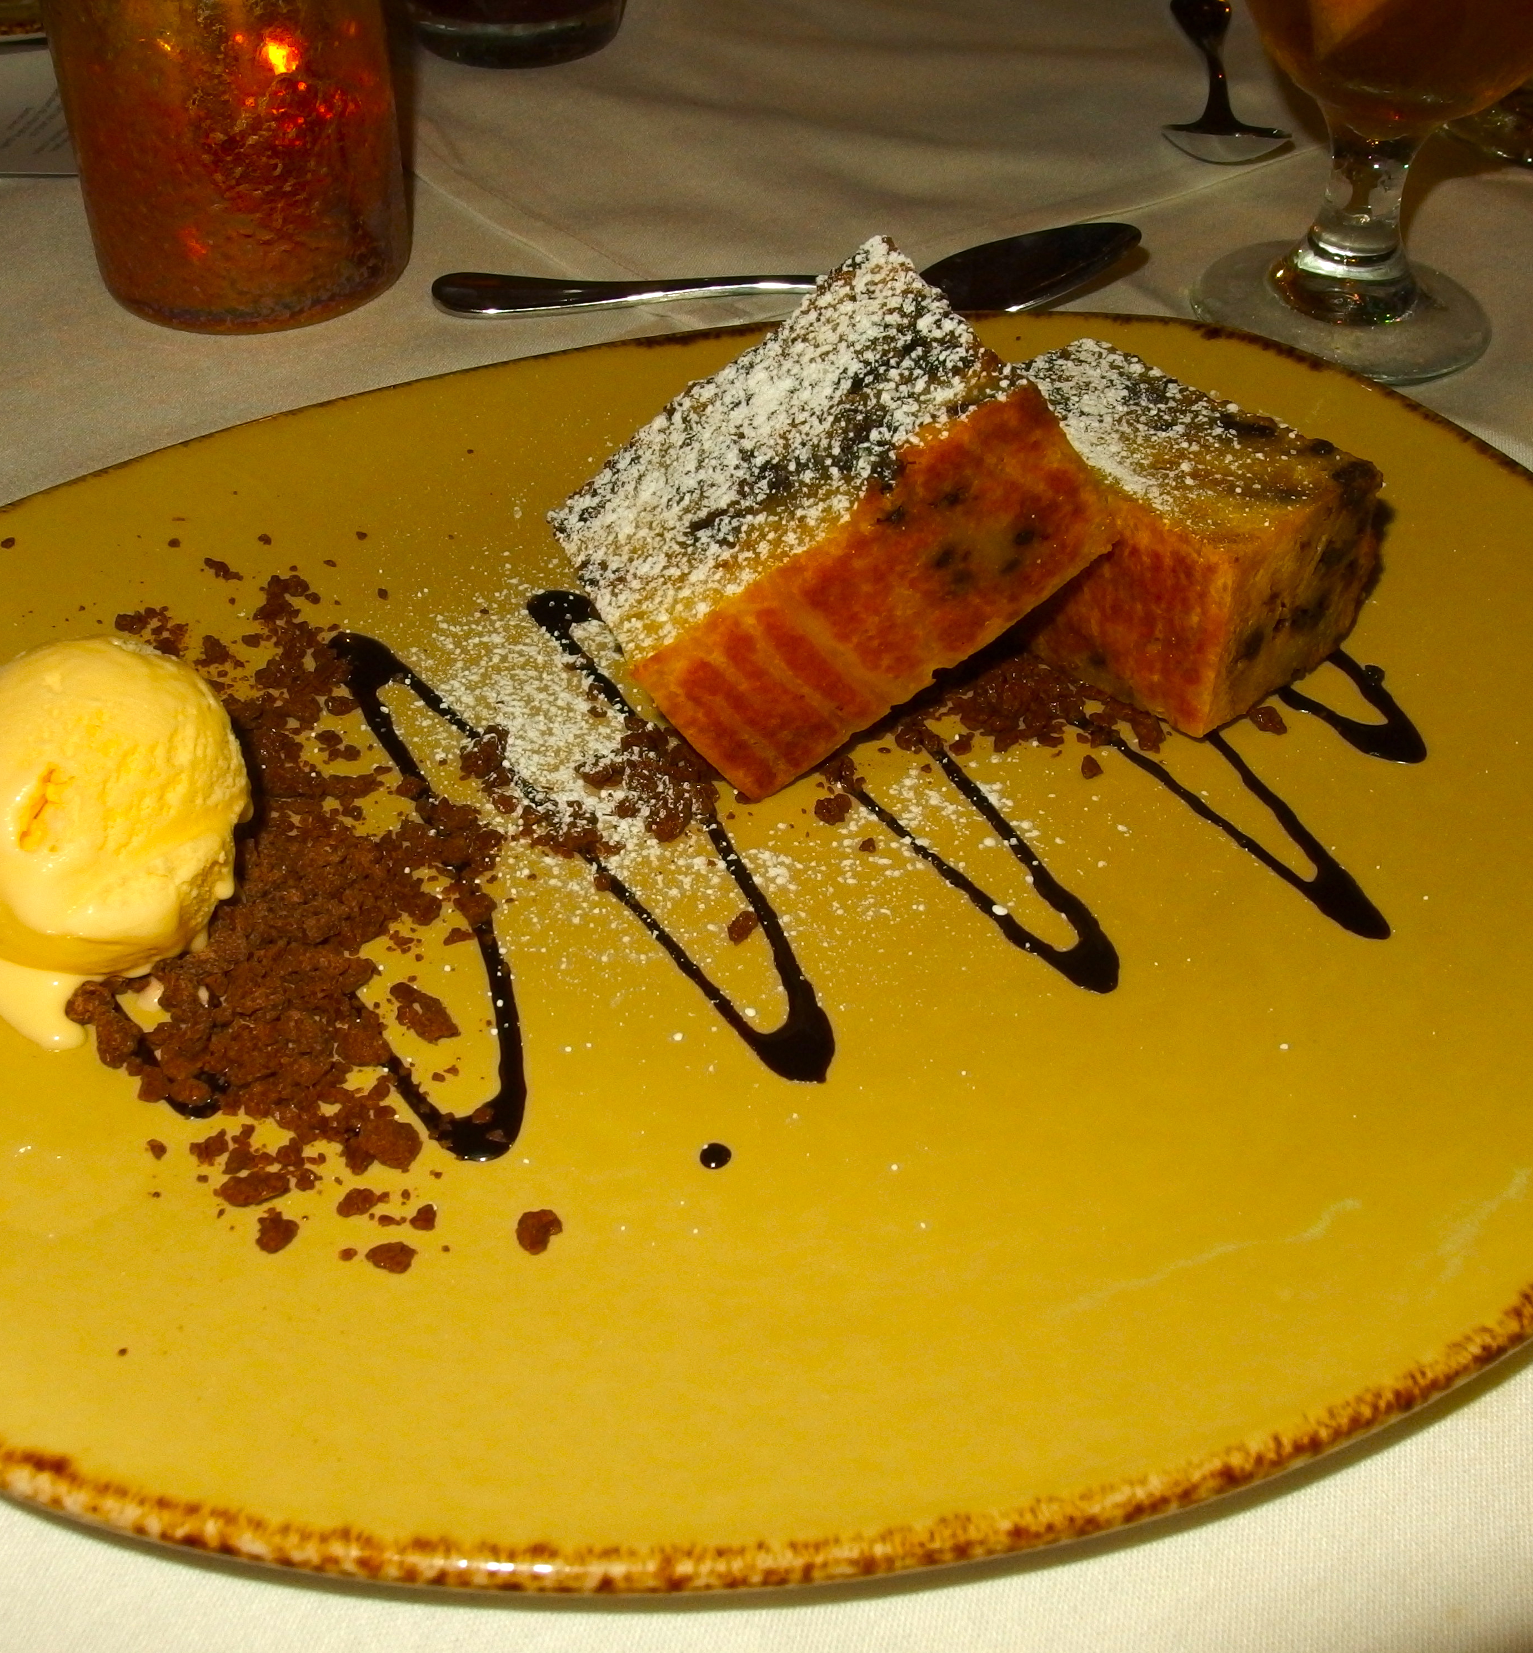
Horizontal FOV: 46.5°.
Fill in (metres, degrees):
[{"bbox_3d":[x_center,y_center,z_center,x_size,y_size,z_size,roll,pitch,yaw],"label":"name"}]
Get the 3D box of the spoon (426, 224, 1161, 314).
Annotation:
[{"bbox_3d":[0.004,-0.128,0.414,0.165,0.024,0.041,-1,42,-2],"label":"spoon"}]

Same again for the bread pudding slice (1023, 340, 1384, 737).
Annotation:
[{"bbox_3d":[0.072,-0.057,0.342,0.041,0.040,0.066,-33,54,-29],"label":"bread pudding slice"}]

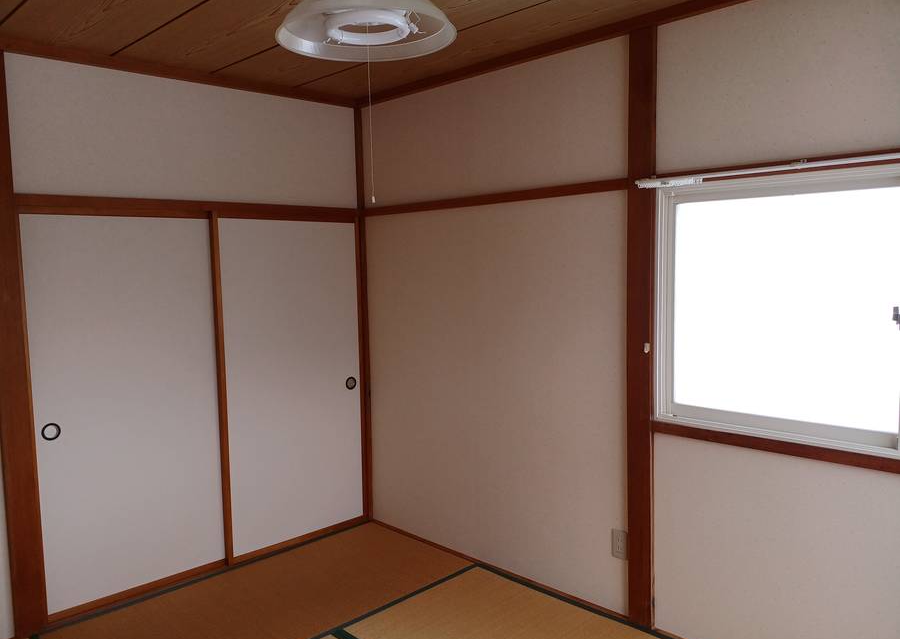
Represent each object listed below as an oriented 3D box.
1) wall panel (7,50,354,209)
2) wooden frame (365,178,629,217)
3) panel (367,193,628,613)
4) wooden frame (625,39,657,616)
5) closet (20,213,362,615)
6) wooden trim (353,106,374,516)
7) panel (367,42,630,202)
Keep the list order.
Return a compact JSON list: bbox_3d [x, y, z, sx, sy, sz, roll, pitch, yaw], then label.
[{"bbox_3d":[-1.180,-0.856,3.450,1.720,0.569,0.050,-6,6,-44],"label":"wall panel"},{"bbox_3d":[0.120,-0.580,3.446,0.045,0.050,1.742,-6,6,-44],"label":"wooden frame"},{"bbox_3d":[0.150,0.334,3.533,0.050,1.790,1.742,-6,6,-44],"label":"panel"},{"bbox_3d":[0.780,0.087,2.832,0.065,2.433,0.102,-6,6,-44],"label":"wooden frame"},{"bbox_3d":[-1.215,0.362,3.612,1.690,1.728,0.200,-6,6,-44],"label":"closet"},{"bbox_3d":[-0.516,0.004,4.144,0.060,2.437,0.060,-6,6,-44],"label":"wooden trim"},{"bbox_3d":[0.124,-0.885,3.436,0.050,0.563,1.753,-6,6,-44],"label":"panel"}]

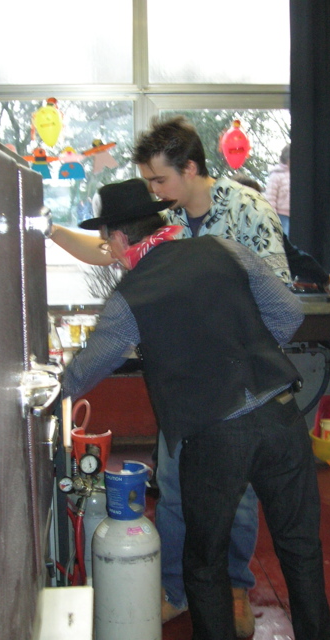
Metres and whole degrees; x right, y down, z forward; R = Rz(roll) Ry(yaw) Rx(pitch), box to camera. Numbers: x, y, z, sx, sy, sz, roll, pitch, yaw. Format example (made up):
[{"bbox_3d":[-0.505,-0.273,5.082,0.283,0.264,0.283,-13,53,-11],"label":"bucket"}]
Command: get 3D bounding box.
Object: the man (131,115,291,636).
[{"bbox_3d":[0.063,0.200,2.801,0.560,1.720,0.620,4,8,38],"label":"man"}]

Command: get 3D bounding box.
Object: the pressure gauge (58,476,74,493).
[{"bbox_3d":[-0.271,0.449,2.320,0.044,0.044,0.030,0,-6,5],"label":"pressure gauge"}]

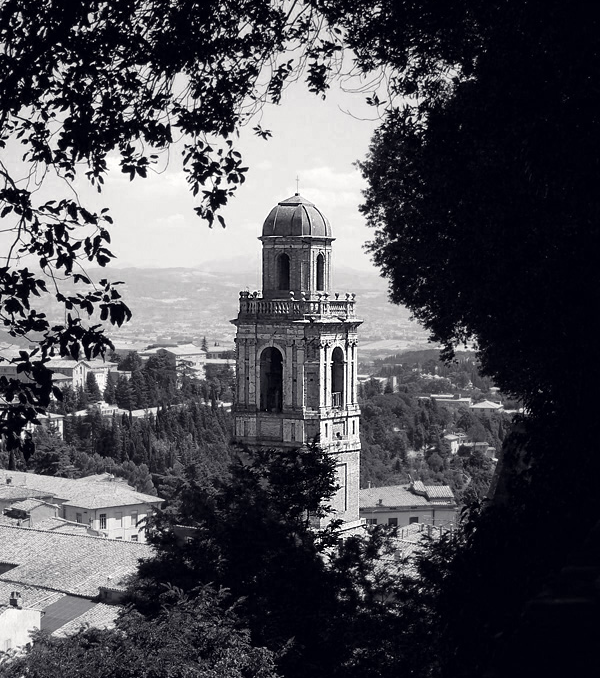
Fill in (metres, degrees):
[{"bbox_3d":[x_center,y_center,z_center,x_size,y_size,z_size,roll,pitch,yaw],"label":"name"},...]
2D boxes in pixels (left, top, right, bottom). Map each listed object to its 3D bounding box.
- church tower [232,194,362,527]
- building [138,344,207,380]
[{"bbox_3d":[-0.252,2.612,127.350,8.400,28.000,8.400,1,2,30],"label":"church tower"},{"bbox_3d":[-60.688,11.424,770.000,21.500,17.000,25.000,1,2,35],"label":"building"}]

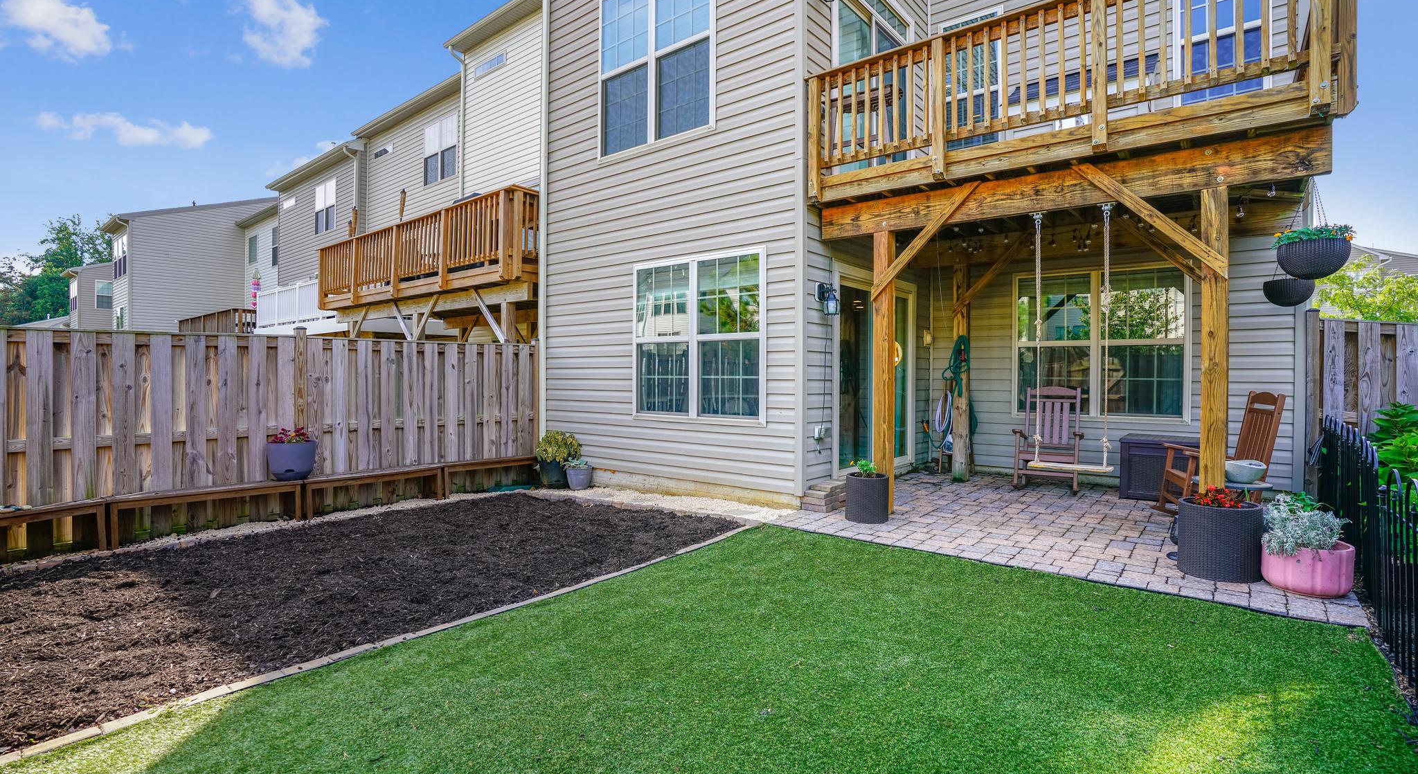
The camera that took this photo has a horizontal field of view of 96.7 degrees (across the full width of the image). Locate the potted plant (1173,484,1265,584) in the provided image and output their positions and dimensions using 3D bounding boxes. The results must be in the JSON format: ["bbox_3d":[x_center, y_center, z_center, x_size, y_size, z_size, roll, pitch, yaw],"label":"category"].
[{"bbox_3d":[3.124,0.883,3.850,0.410,0.500,0.410,1,1,38],"label":"potted plant"}]

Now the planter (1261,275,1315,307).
[{"bbox_3d":[5.300,-0.862,5.763,0.350,0.250,0.350,1,1,38],"label":"planter"}]

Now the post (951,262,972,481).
[{"bbox_3d":[2.819,-0.168,6.993,0.140,2.420,0.140,1,1,38],"label":"post"}]

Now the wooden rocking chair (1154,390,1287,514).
[{"bbox_3d":[4.156,0.558,5.163,0.800,1.050,0.640,0,1,20],"label":"wooden rocking chair"}]

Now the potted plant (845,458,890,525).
[{"bbox_3d":[1.336,0.850,5.315,0.360,0.520,0.360,1,1,38],"label":"potted plant"}]

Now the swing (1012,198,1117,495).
[{"bbox_3d":[2.681,-0.321,4.669,0.600,1.930,0.220,1,1,38],"label":"swing"}]

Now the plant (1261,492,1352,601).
[{"bbox_3d":[3.412,0.872,3.593,0.410,0.530,0.400,1,1,38],"label":"plant"}]

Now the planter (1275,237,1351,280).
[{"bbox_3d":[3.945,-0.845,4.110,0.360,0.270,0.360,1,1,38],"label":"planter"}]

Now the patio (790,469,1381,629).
[{"bbox_3d":[2.988,1.115,5.514,3.400,0.120,3.670,1,1,38],"label":"patio"}]

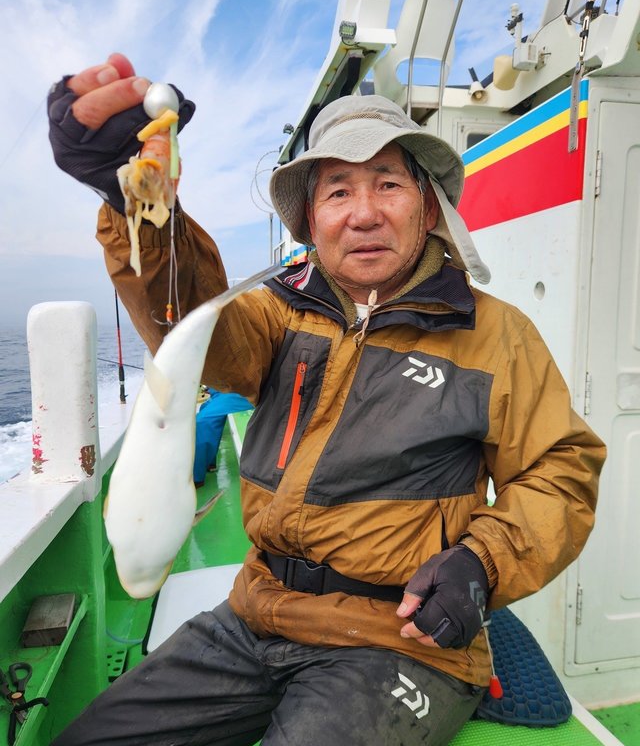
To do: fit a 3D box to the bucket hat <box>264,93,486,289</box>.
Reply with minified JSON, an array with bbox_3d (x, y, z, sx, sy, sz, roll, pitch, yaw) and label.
[{"bbox_3d":[0.078,-0.266,0.805,0.300,0.250,0.310,-4,5,16],"label":"bucket hat"}]

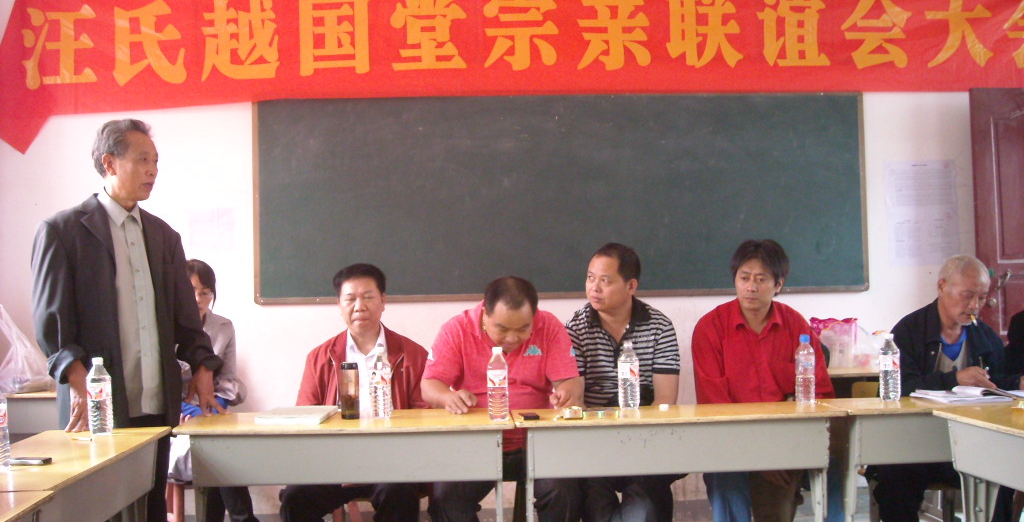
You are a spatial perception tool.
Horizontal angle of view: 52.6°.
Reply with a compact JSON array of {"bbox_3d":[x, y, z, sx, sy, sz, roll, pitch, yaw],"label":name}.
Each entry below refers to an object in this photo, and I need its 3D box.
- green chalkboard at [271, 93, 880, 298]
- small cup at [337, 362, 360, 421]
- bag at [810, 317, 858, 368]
[{"bbox_3d":[0.236,-0.307,4.970,2.960,0.990,0.040,-1,-1,-2],"label":"green chalkboard"},{"bbox_3d":[-0.534,0.426,3.400,0.062,0.185,0.062,-1,-1,-2],"label":"small cup"},{"bbox_3d":[1.490,0.378,4.760,0.220,0.225,0.130,-1,-1,-2],"label":"bag"}]

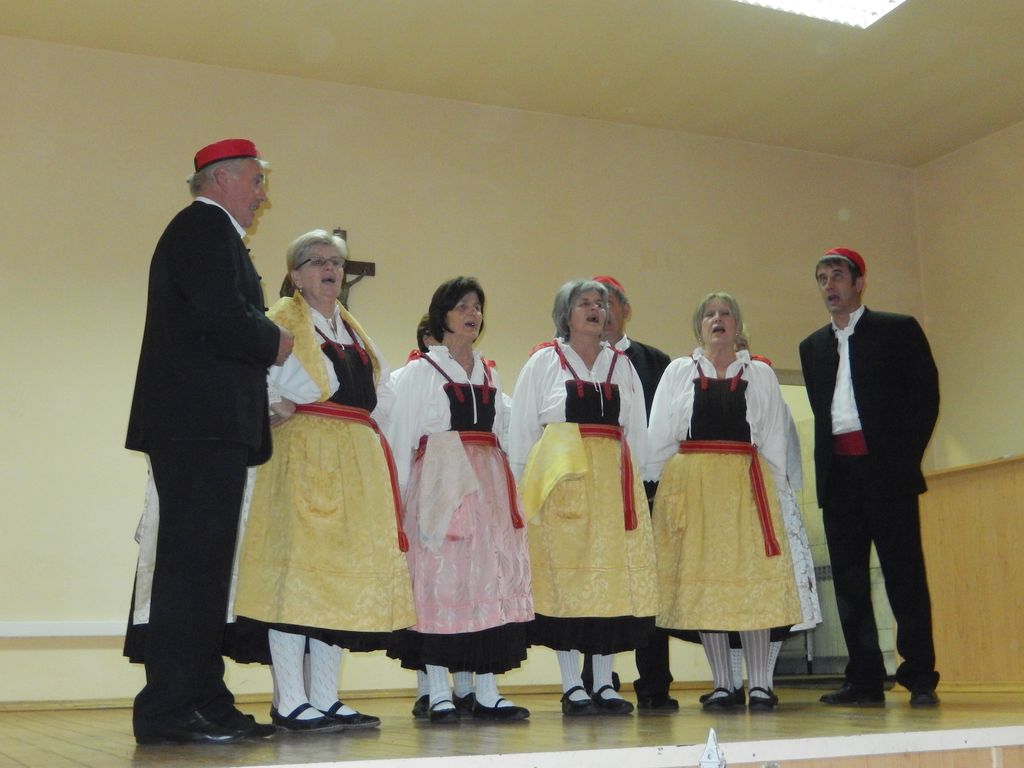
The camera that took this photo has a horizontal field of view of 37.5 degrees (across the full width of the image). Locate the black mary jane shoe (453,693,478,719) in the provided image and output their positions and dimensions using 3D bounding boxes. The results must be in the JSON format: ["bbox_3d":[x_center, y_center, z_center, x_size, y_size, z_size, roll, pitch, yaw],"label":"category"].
[{"bbox_3d":[-0.164,1.164,5.511,0.090,0.094,0.250,-2,-10,3],"label":"black mary jane shoe"}]

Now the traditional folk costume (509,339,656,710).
[{"bbox_3d":[0.269,0.519,5.697,0.540,1.411,0.440,3,-11,-24],"label":"traditional folk costume"}]

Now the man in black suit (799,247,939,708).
[{"bbox_3d":[1.395,0.336,5.942,0.540,1.810,0.420,-10,-13,42],"label":"man in black suit"}]

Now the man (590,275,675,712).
[{"bbox_3d":[0.443,0.410,6.167,0.520,1.780,0.360,0,-10,-5],"label":"man"}]

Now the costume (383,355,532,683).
[{"bbox_3d":[-0.187,0.448,5.476,0.550,1.191,0.460,5,-12,-31],"label":"costume"}]

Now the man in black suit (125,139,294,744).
[{"bbox_3d":[-0.876,0.134,4.460,0.480,1.795,0.540,-1,-10,0],"label":"man in black suit"}]

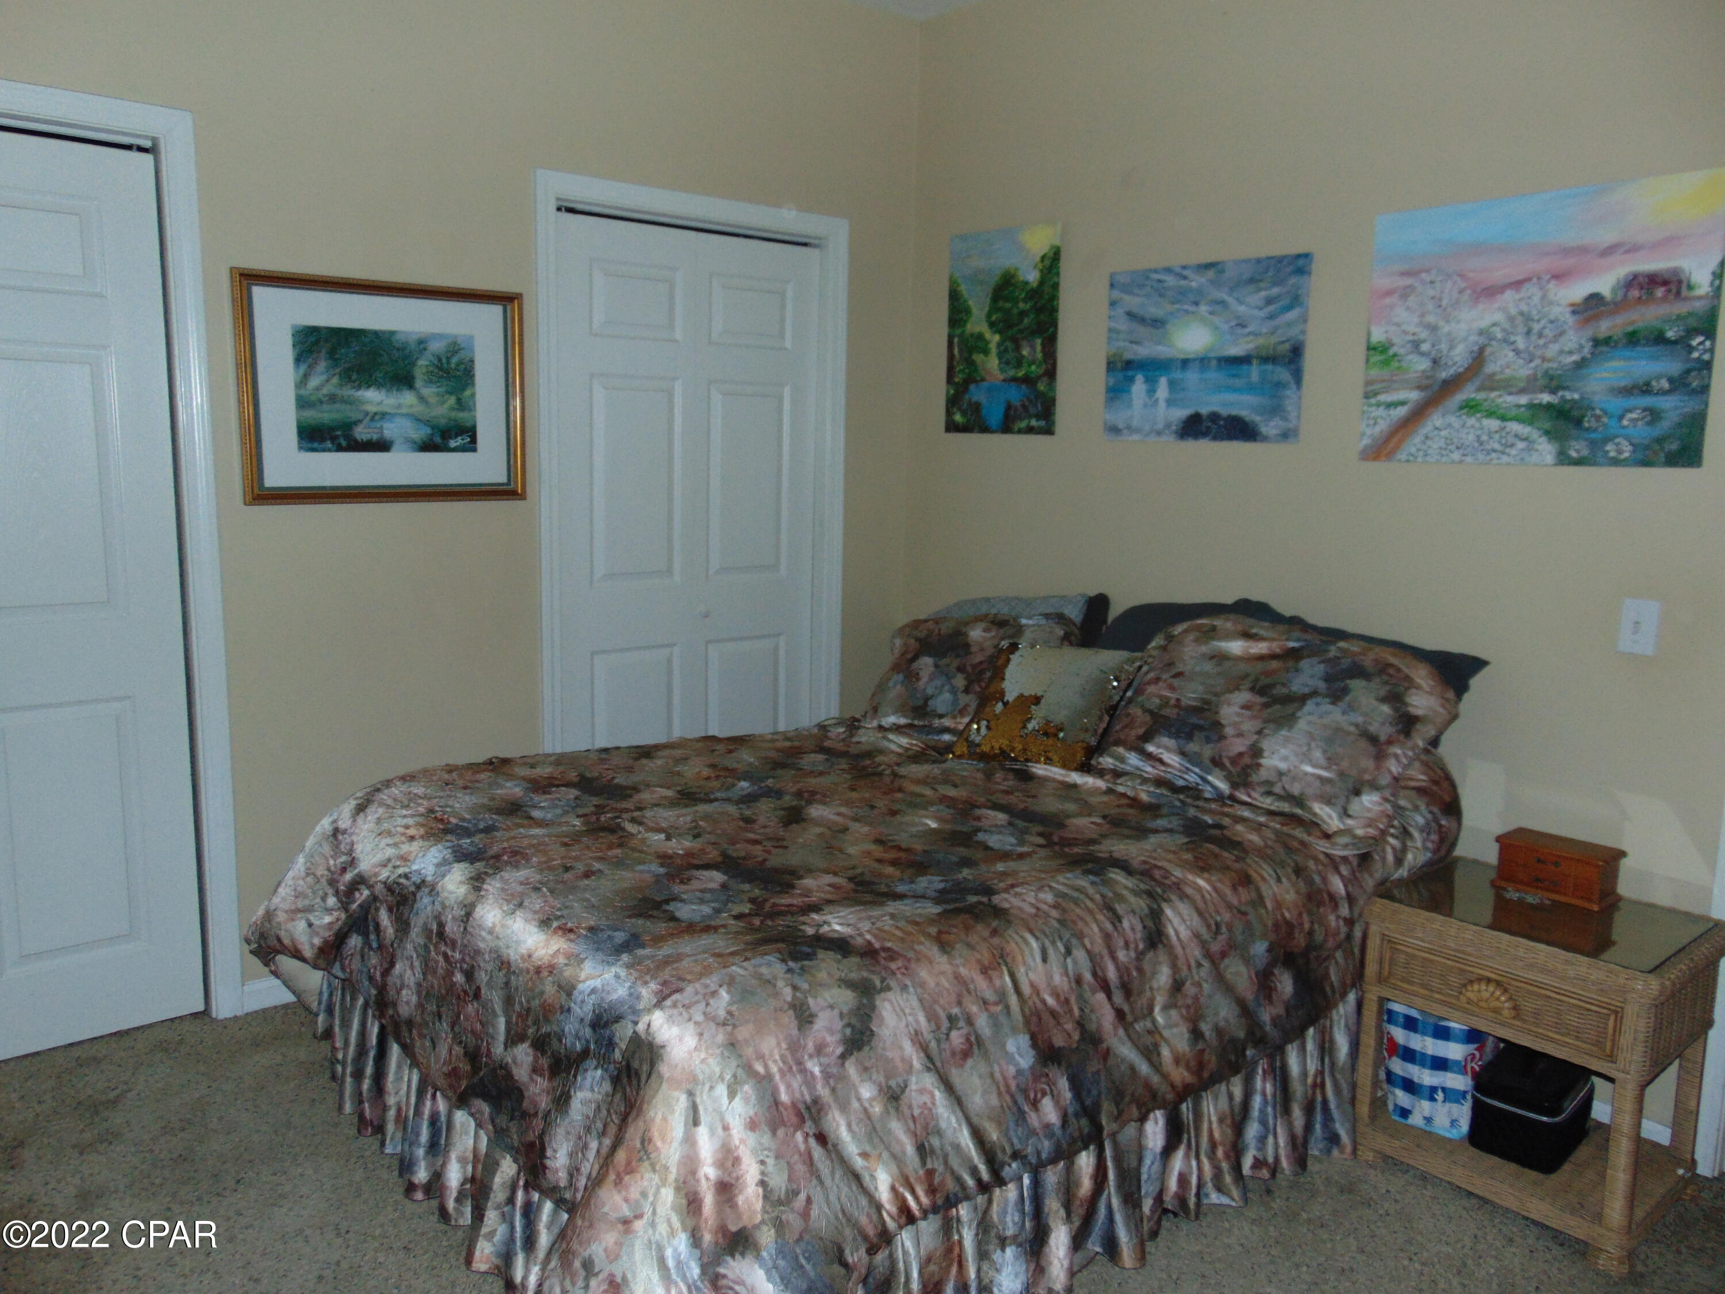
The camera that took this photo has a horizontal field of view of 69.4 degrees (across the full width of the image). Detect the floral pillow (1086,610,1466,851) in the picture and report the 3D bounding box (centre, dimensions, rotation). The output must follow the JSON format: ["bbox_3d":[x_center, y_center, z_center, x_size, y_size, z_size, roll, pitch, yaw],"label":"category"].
[{"bbox_3d":[0.949,0.166,2.885,0.730,0.460,0.190,12,-22,49],"label":"floral pillow"}]

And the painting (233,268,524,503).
[{"bbox_3d":[-1.162,-0.628,3.089,0.703,0.539,0.026,-6,12,-40],"label":"painting"}]

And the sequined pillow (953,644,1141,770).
[{"bbox_3d":[0.483,0.148,3.286,0.400,0.120,0.390,4,53,36],"label":"sequined pillow"}]

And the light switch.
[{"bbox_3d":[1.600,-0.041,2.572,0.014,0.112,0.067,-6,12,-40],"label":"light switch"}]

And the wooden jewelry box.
[{"bbox_3d":[1.452,0.461,2.603,0.122,0.107,0.206,-7,12,-41],"label":"wooden jewelry box"}]

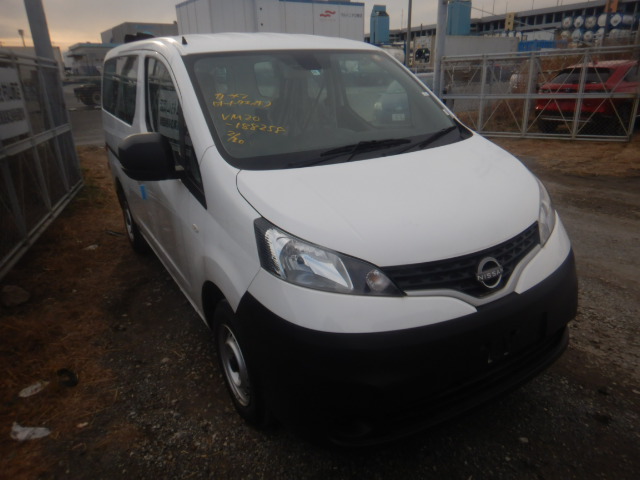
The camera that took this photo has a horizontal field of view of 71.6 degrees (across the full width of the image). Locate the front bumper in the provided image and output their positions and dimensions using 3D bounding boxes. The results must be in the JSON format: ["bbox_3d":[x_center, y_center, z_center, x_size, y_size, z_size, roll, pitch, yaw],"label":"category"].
[{"bbox_3d":[0.549,0.370,1.868,1.660,0.560,0.560,-14,23,-28],"label":"front bumper"}]

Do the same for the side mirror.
[{"bbox_3d":[-0.749,-0.359,1.929,0.230,0.200,0.150,-14,23,-28],"label":"side mirror"}]

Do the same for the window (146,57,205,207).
[{"bbox_3d":[-0.734,-0.583,2.159,0.100,0.630,1.130,-5,18,-31],"label":"window"}]

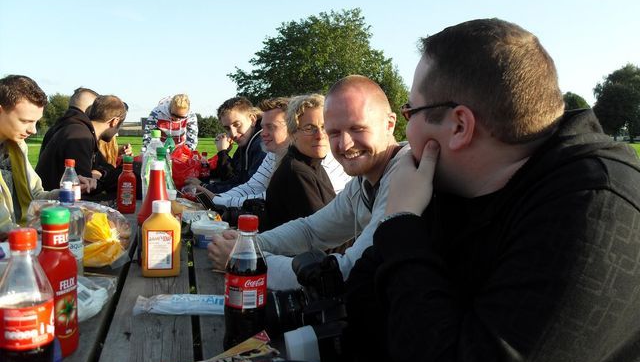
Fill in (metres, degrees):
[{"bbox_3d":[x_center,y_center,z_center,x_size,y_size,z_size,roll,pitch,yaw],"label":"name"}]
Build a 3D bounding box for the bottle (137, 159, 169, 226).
[{"bbox_3d":[-0.422,0.083,1.350,0.098,0.264,0.090,0,5,-11],"label":"bottle"}]

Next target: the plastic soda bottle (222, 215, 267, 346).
[{"bbox_3d":[-0.115,0.159,0.810,0.065,0.225,0.065,1,5,0],"label":"plastic soda bottle"}]

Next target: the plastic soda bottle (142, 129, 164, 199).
[{"bbox_3d":[-0.585,-0.008,1.860,0.102,0.346,0.102,-1,7,-18],"label":"plastic soda bottle"}]

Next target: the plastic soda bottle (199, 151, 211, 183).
[{"bbox_3d":[-0.712,-0.073,3.200,0.065,0.225,0.065,1,5,0],"label":"plastic soda bottle"}]

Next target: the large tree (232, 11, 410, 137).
[{"bbox_3d":[-0.104,-7.151,36.000,12.500,9.842,11.500,1,5,0],"label":"large tree"}]

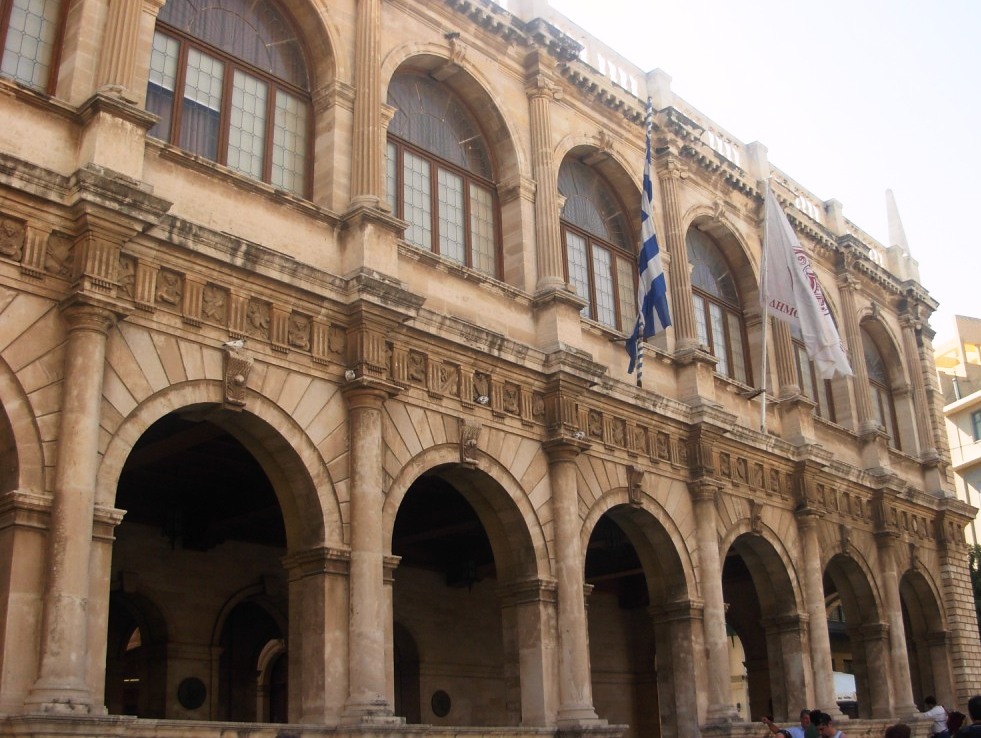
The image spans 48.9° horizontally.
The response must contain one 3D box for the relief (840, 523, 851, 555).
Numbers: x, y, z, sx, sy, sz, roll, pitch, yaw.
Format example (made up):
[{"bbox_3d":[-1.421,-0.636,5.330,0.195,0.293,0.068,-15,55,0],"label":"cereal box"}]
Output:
[{"bbox_3d":[7.481,3.593,22.356,0.206,0.656,0.315,-21,-28,40],"label":"relief"}]

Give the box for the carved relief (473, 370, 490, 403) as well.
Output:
[{"bbox_3d":[-0.136,0.264,16.263,0.090,0.452,0.360,-21,-28,40],"label":"carved relief"}]

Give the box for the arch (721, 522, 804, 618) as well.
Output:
[{"bbox_3d":[4.555,3.537,19.427,0.629,1.591,3.182,-21,-28,40],"label":"arch"}]

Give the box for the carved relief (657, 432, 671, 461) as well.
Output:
[{"bbox_3d":[2.868,1.292,17.877,0.081,0.455,0.303,-21,-28,40],"label":"carved relief"}]

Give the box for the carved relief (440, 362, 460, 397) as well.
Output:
[{"bbox_3d":[-0.528,0.154,13.897,0.078,0.486,0.344,-21,-28,40],"label":"carved relief"}]

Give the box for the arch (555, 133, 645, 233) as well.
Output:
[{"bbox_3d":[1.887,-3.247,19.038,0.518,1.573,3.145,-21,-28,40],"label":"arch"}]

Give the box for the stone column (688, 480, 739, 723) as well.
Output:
[{"bbox_3d":[3.960,4.066,19.096,0.500,4.400,0.640,-21,-28,40],"label":"stone column"}]

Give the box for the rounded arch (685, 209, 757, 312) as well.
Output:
[{"bbox_3d":[4.252,-2.208,20.651,0.532,1.704,2.982,-21,-28,40],"label":"rounded arch"}]

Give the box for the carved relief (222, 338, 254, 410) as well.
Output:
[{"bbox_3d":[-2.812,0.103,11.932,0.259,0.659,0.289,-21,-28,40],"label":"carved relief"}]

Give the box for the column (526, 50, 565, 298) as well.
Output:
[{"bbox_3d":[0.872,-2.936,16.660,0.461,4.153,0.497,-2,-21,-1],"label":"column"}]

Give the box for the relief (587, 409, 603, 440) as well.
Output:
[{"bbox_3d":[1.624,0.874,16.650,0.081,0.455,0.303,-21,-28,40],"label":"relief"}]

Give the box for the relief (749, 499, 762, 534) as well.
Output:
[{"bbox_3d":[4.800,2.664,19.472,0.259,0.659,0.289,-21,-28,40],"label":"relief"}]

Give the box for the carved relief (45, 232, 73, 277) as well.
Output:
[{"bbox_3d":[-4.293,-1.132,10.820,0.081,0.455,0.303,-21,-28,40],"label":"carved relief"}]

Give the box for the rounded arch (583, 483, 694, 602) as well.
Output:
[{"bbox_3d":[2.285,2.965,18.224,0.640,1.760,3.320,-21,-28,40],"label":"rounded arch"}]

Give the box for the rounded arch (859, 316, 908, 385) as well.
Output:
[{"bbox_3d":[9.643,-0.708,27.149,0.600,1.688,3.300,-21,-28,40],"label":"rounded arch"}]

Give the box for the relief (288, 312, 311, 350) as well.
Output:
[{"bbox_3d":[-2.253,-0.434,12.863,0.081,0.455,0.303,-21,-28,40],"label":"relief"}]

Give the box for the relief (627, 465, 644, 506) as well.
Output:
[{"bbox_3d":[2.199,1.752,16.265,0.248,0.586,0.319,-21,-28,40],"label":"relief"}]

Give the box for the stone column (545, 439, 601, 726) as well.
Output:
[{"bbox_3d":[1.080,2.992,15.068,0.666,4.033,0.666,-2,-21,-1],"label":"stone column"}]

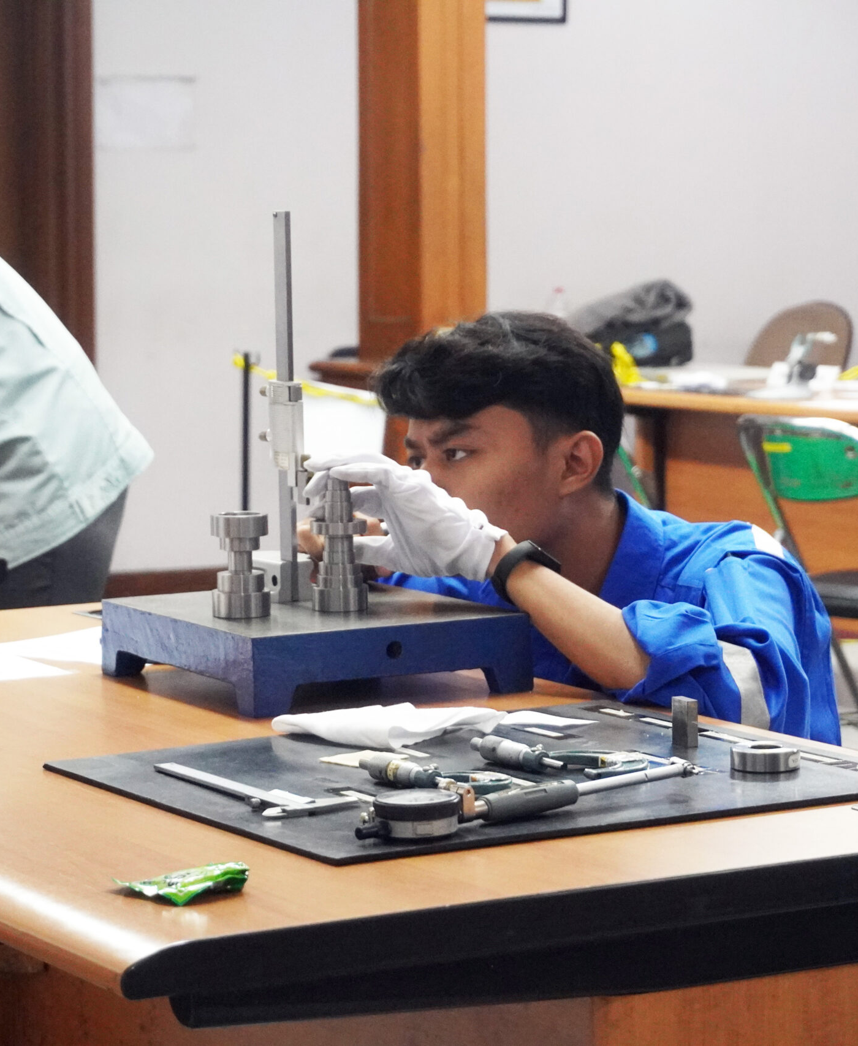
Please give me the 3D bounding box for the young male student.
[{"bbox_3d":[0.169,0.351,3.013,0.660,1.050,0.520,-3,6,-24],"label":"young male student"}]

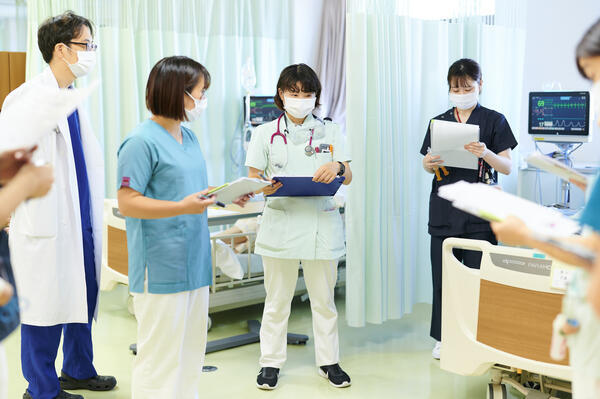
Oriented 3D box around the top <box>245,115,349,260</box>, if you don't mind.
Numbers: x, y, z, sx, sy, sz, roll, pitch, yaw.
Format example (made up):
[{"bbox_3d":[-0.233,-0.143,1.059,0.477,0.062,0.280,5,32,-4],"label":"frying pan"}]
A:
[{"bbox_3d":[-0.017,-0.063,4.018,0.490,0.681,0.290,-1,6,-3],"label":"top"}]

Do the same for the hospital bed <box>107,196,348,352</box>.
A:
[{"bbox_3d":[-0.255,0.317,5.745,2.120,0.830,0.970,-6,8,-44],"label":"hospital bed"}]

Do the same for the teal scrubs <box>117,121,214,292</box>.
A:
[{"bbox_3d":[-0.556,0.021,3.440,0.290,0.699,0.440,3,7,32],"label":"teal scrubs"}]

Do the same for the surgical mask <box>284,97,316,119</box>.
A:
[{"bbox_3d":[0.002,-0.427,3.890,0.150,0.105,0.090,0,14,-2],"label":"surgical mask"}]

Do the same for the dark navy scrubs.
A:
[{"bbox_3d":[0.908,0.143,4.448,0.510,1.284,0.320,2,6,20],"label":"dark navy scrubs"}]

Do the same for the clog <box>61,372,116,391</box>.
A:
[{"bbox_3d":[-1.040,0.863,4.068,0.283,0.098,0.108,1,6,11],"label":"clog"}]

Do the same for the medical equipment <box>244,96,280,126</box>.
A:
[{"bbox_3d":[-0.282,-0.714,7.074,0.385,0.320,0.170,1,6,12],"label":"medical equipment"}]

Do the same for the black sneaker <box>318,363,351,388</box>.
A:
[{"bbox_3d":[0.156,0.846,4.141,0.098,0.100,0.255,-4,7,-30],"label":"black sneaker"}]

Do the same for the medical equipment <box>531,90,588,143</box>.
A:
[{"bbox_3d":[1.668,-0.528,5.325,0.385,0.320,0.170,2,6,24],"label":"medical equipment"}]

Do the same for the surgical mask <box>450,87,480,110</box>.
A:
[{"bbox_3d":[0.842,-0.520,4.289,0.150,0.120,0.095,2,16,22],"label":"surgical mask"}]

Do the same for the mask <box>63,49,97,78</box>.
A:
[{"bbox_3d":[-1.008,-0.621,3.816,0.110,0.120,0.140,11,9,21],"label":"mask"}]

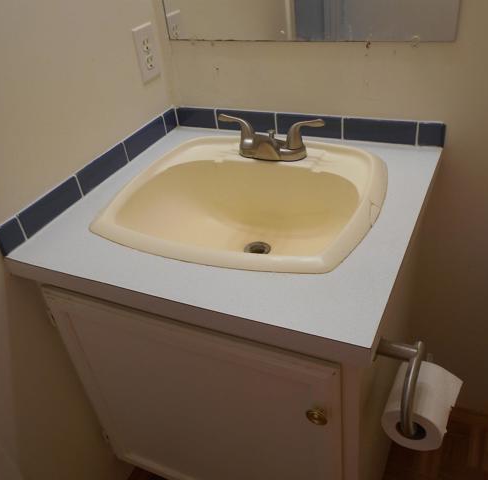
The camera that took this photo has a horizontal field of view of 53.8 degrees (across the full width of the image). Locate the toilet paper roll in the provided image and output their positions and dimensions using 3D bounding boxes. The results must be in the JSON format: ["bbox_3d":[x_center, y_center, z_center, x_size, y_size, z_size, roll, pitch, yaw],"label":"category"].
[{"bbox_3d":[0.270,0.256,0.745,0.094,0.096,0.102,10,39,25],"label":"toilet paper roll"}]

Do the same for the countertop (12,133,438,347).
[{"bbox_3d":[-0.007,-0.065,0.908,0.634,0.042,0.566,10,39,25],"label":"countertop"}]

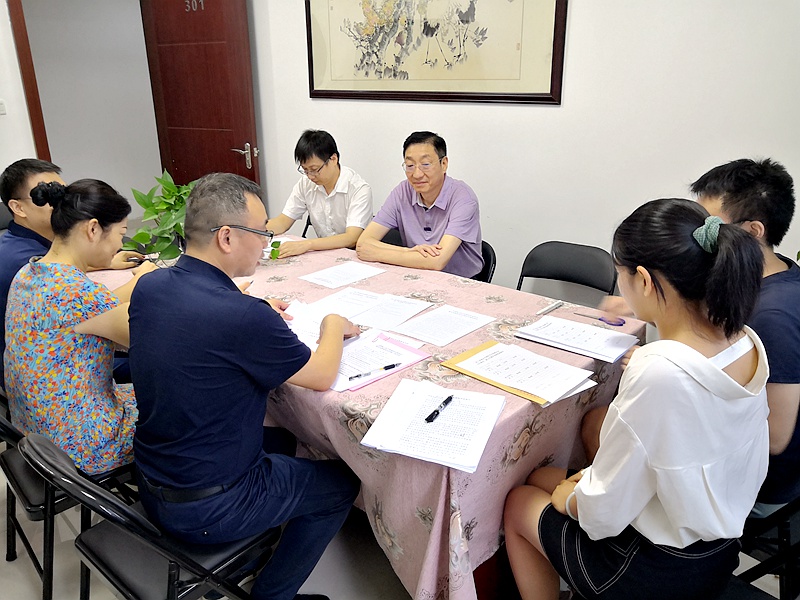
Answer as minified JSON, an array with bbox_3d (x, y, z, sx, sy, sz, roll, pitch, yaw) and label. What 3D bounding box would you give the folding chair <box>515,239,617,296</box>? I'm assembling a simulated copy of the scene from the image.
[{"bbox_3d":[0.593,0.187,2.677,0.450,0.800,0.480,16,25,39],"label":"folding chair"}]

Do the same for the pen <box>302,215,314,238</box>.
[{"bbox_3d":[-0.478,-0.377,3.200,0.014,0.125,0.014,17,0,0],"label":"pen"}]

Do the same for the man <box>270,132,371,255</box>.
[{"bbox_3d":[-0.416,-0.181,3.058,0.540,1.250,0.720,17,26,41],"label":"man"}]

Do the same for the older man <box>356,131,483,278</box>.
[{"bbox_3d":[0.061,-0.076,2.722,0.550,1.270,0.680,12,23,32],"label":"older man"}]

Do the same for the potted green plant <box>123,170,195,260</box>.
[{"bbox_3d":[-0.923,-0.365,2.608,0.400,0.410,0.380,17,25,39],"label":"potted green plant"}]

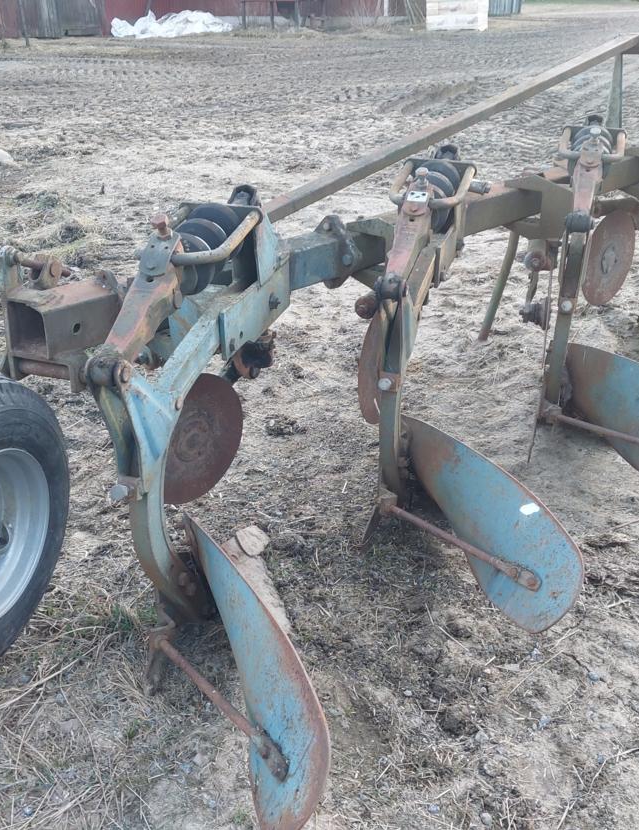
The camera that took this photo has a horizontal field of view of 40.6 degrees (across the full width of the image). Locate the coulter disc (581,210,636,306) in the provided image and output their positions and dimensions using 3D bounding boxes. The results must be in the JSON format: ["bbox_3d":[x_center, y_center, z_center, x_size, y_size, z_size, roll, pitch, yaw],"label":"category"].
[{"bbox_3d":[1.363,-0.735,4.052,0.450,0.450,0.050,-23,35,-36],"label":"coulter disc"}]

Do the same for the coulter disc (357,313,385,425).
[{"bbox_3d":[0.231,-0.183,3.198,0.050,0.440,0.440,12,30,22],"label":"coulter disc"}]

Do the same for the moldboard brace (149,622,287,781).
[{"bbox_3d":[-0.228,0.596,1.838,0.045,0.055,0.614,-17,22,-29],"label":"moldboard brace"}]

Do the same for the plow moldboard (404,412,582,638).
[{"bbox_3d":[0.421,0.270,2.416,0.165,0.380,0.940,-10,29,-17],"label":"plow moldboard"}]

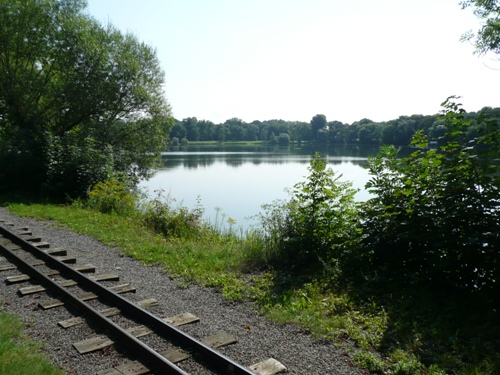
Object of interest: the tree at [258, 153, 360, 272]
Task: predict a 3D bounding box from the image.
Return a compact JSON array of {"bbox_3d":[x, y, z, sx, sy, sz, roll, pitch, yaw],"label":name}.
[{"bbox_3d":[0.893,0.360,6.500,1.450,1.720,1.400,0,6,0],"label":"tree"}]

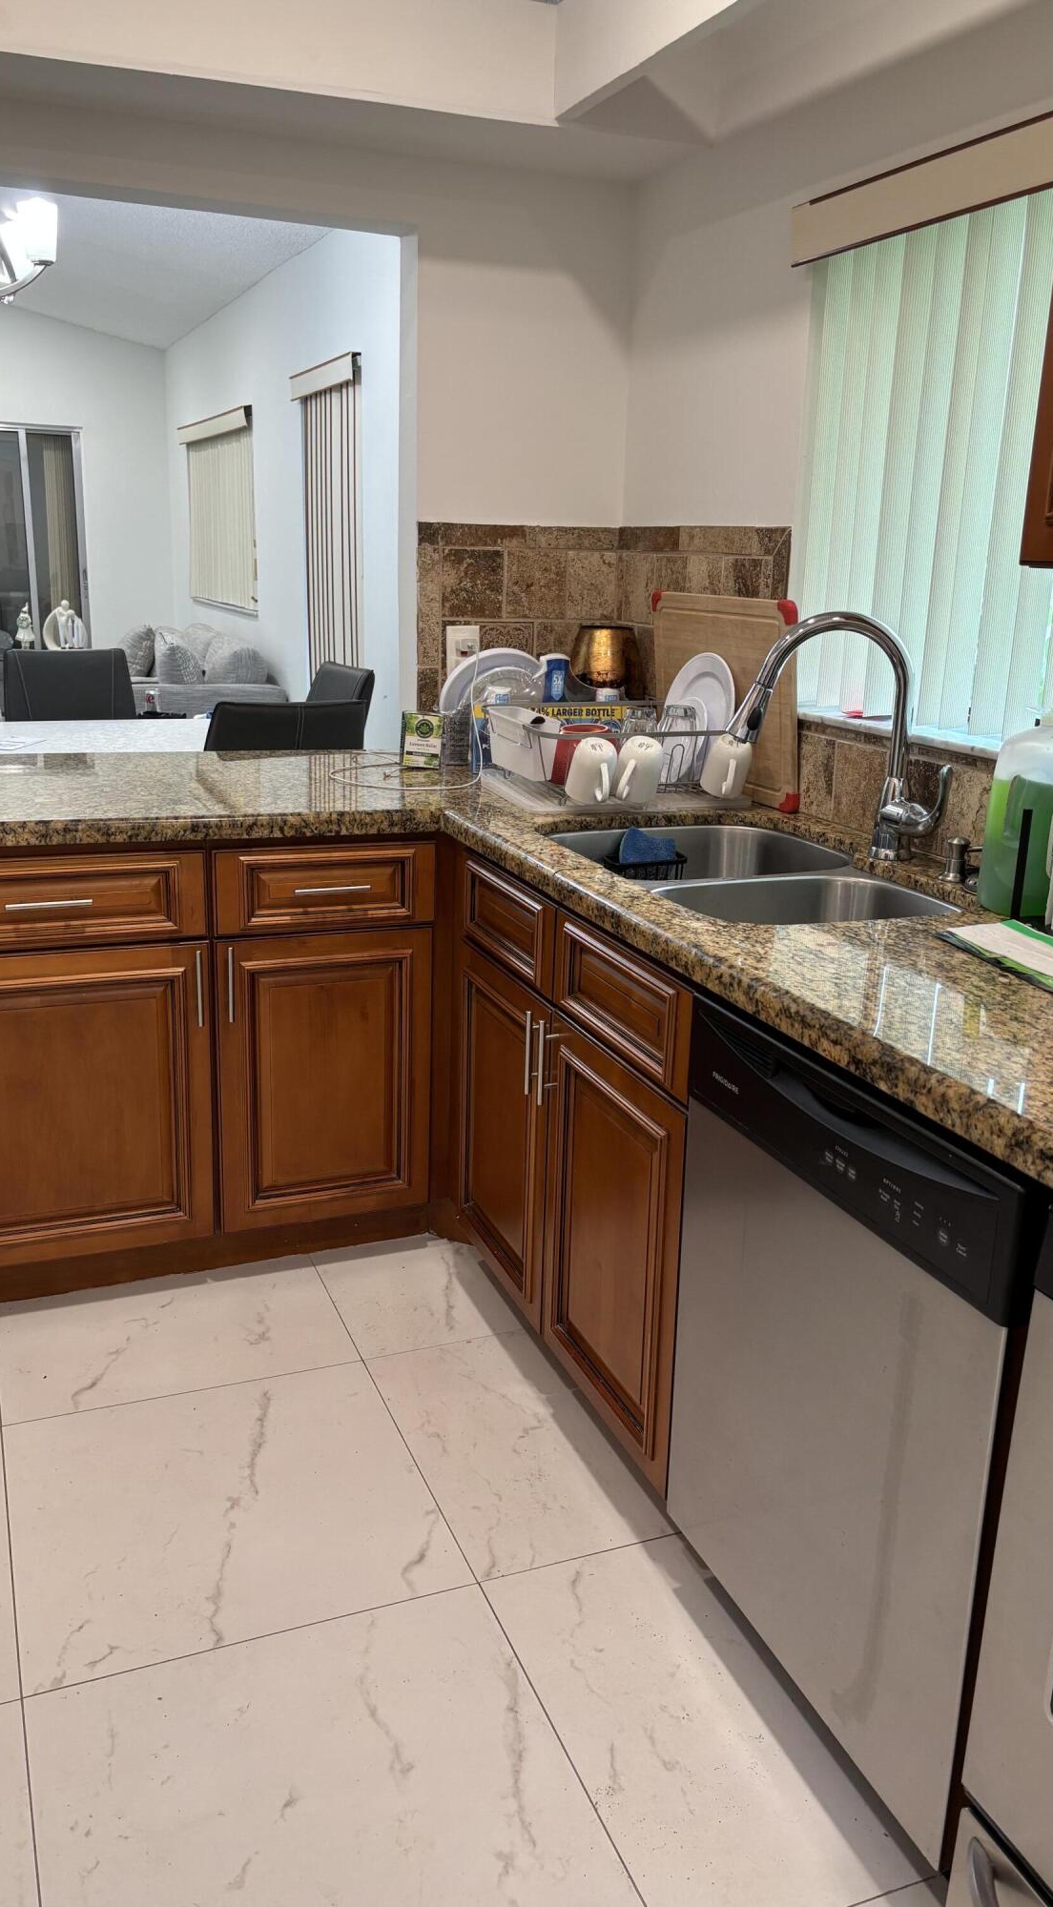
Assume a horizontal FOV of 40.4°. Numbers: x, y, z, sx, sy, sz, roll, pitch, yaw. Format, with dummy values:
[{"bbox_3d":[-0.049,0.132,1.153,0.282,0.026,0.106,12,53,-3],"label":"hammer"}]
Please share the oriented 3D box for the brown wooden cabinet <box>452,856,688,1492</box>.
[{"bbox_3d":[0.303,0.300,2.414,0.600,0.830,0.910,-5,17,-21],"label":"brown wooden cabinet"}]

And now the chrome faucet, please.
[{"bbox_3d":[0.498,-0.335,2.264,0.310,0.395,0.165,-1,16,-9],"label":"chrome faucet"}]

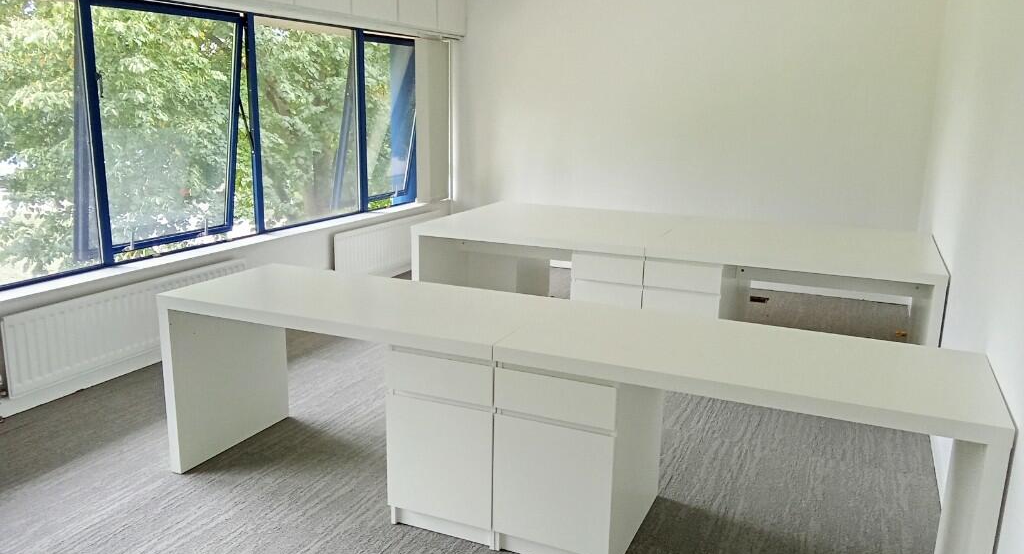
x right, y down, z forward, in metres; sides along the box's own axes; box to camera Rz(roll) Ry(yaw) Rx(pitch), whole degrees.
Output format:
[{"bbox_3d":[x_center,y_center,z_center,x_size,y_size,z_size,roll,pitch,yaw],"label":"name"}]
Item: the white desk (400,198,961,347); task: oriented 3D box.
[{"bbox_3d":[0.967,0.065,4.996,2.812,0.724,1.363,7,14,23],"label":"white desk"}]

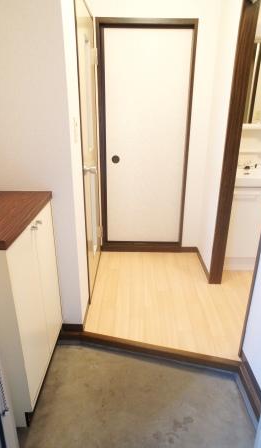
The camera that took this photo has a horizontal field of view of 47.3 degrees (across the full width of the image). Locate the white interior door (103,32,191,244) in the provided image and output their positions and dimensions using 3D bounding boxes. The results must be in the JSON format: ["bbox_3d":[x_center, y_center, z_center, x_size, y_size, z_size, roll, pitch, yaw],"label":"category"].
[{"bbox_3d":[0.137,-0.655,2.599,0.690,1.780,0.040,1,22,1],"label":"white interior door"}]

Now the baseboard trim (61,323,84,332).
[{"bbox_3d":[-0.361,0.647,1.867,0.140,0.060,0.020,1,22,1],"label":"baseboard trim"}]

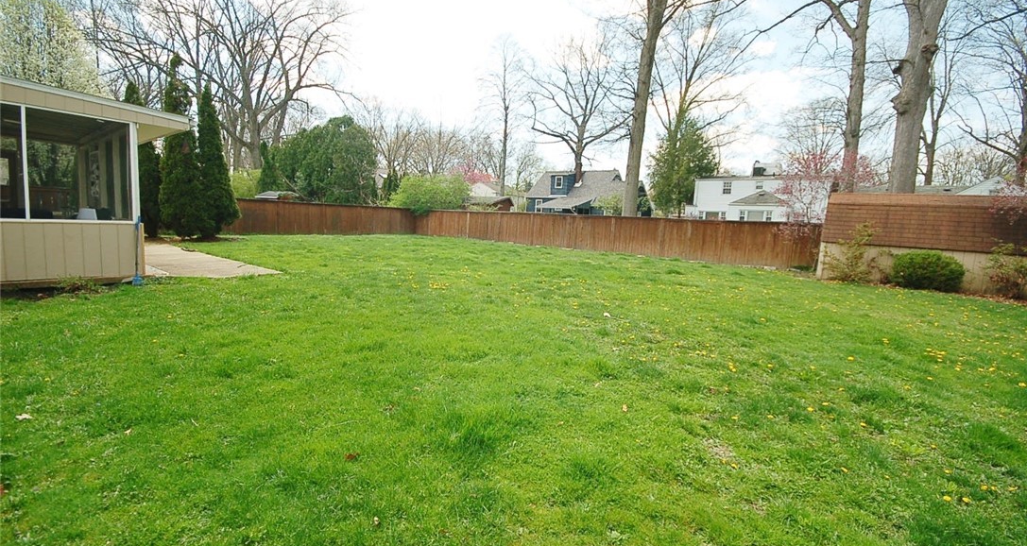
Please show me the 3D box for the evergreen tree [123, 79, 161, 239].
[{"bbox_3d":[-15.712,-4.773,18.137,1.437,6.405,1.393,-4,10,-40],"label":"evergreen tree"}]

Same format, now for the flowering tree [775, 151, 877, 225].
[{"bbox_3d":[12.347,-2.424,17.055,3.539,4.695,3.362,8,9,35],"label":"flowering tree"}]

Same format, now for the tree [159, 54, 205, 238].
[{"bbox_3d":[-14.008,-5.281,18.061,1.634,7.593,1.585,-3,9,-37],"label":"tree"}]

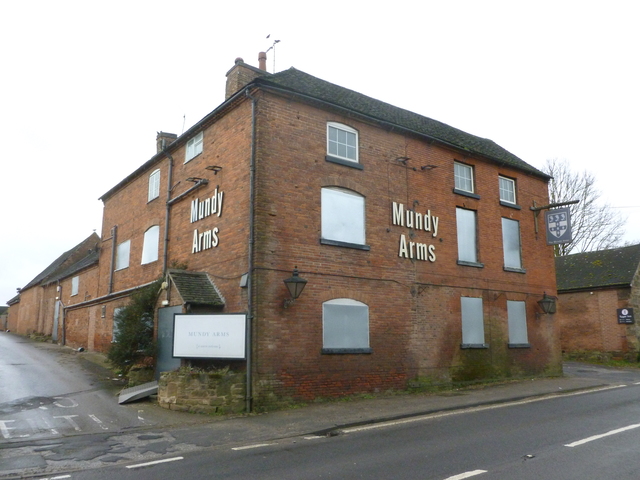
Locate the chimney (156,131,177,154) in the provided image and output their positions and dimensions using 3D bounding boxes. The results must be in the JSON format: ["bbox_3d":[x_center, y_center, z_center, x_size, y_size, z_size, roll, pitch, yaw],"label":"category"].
[{"bbox_3d":[-8.134,-4.730,27.452,0.780,1.600,0.780,8,-13,-36],"label":"chimney"}]

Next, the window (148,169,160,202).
[{"bbox_3d":[-6.473,-2.143,20.297,0.120,1.250,1.190,8,-13,-36],"label":"window"}]

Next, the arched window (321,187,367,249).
[{"bbox_3d":[0.723,-0.700,15.466,1.740,1.820,0.150,8,-14,-37],"label":"arched window"}]

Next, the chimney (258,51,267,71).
[{"bbox_3d":[-2.196,-6.818,19.774,0.300,0.820,0.300,0,-10,0],"label":"chimney"}]

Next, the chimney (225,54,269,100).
[{"bbox_3d":[-2.439,-5.727,18.075,1.330,2.050,0.960,8,-14,-37],"label":"chimney"}]

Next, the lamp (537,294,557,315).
[{"bbox_3d":[9.052,2.553,20.816,0.450,0.920,0.520,8,-14,-37],"label":"lamp"}]

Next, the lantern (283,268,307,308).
[{"bbox_3d":[-0.676,1.223,13.523,0.440,1.030,0.600,8,-14,-37],"label":"lantern"}]

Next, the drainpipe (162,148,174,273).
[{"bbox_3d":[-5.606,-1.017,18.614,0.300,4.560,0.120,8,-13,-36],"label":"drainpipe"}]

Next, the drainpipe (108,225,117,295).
[{"bbox_3d":[-9.271,0.896,23.179,0.140,3.100,0.120,8,-14,-37],"label":"drainpipe"}]

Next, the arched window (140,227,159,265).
[{"bbox_3d":[-6.468,0.159,19.857,0.120,1.460,1.770,8,-13,-36],"label":"arched window"}]

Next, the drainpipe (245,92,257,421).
[{"bbox_3d":[-1.826,0.021,13.540,0.200,8.520,0.110,8,-14,-37],"label":"drainpipe"}]

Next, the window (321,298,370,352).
[{"bbox_3d":[0.770,2.459,14.848,1.750,1.540,0.150,8,-14,-37],"label":"window"}]

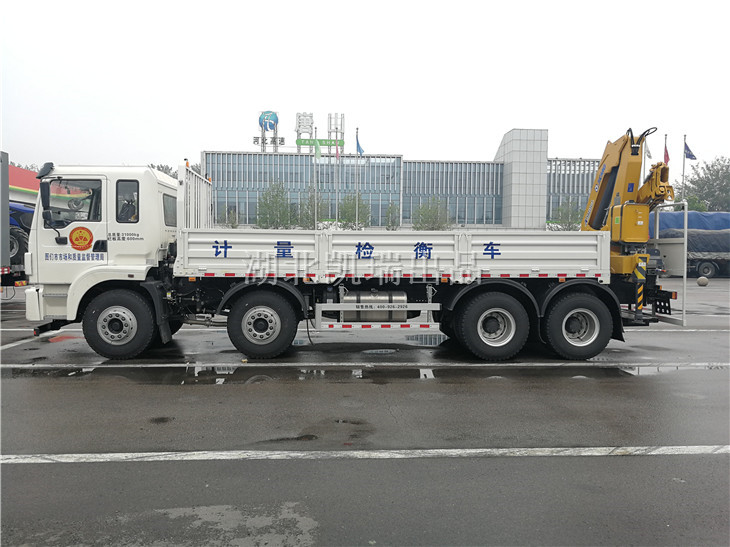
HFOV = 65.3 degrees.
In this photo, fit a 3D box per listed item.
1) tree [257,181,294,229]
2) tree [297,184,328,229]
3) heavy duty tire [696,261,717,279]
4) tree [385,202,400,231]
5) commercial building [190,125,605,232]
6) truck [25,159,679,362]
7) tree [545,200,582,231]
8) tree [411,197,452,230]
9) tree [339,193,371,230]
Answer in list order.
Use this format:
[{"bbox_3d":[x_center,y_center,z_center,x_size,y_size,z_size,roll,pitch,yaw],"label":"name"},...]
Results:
[{"bbox_3d":[-9.120,-6.012,58.000,3.870,6.930,3.870,1,3,0],"label":"tree"},{"bbox_3d":[-5.350,-5.808,58.000,3.260,6.520,3.260,1,3,0],"label":"tree"},{"bbox_3d":[21.709,-0.216,36.100,1.040,1.040,0.300,1,3,0],"label":"heavy duty tire"},{"bbox_3d":[2.802,-4.840,58.000,1.630,4.790,1.630,1,3,0],"label":"tree"},{"bbox_3d":[6.147,-12.183,87.446,57.000,17.500,20.000,1,3,-4],"label":"commercial building"},{"bbox_3d":[-0.080,-0.260,9.970,10.250,3.120,2.500,0,3,-5],"label":"truck"},{"bbox_3d":[20.430,-4.891,58.000,3.870,5.500,3.870,1,3,0],"label":"tree"},{"bbox_3d":[6.776,-5.095,58.000,4.280,5.500,4.280,1,3,0],"label":"tree"},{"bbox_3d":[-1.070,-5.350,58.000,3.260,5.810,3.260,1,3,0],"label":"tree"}]

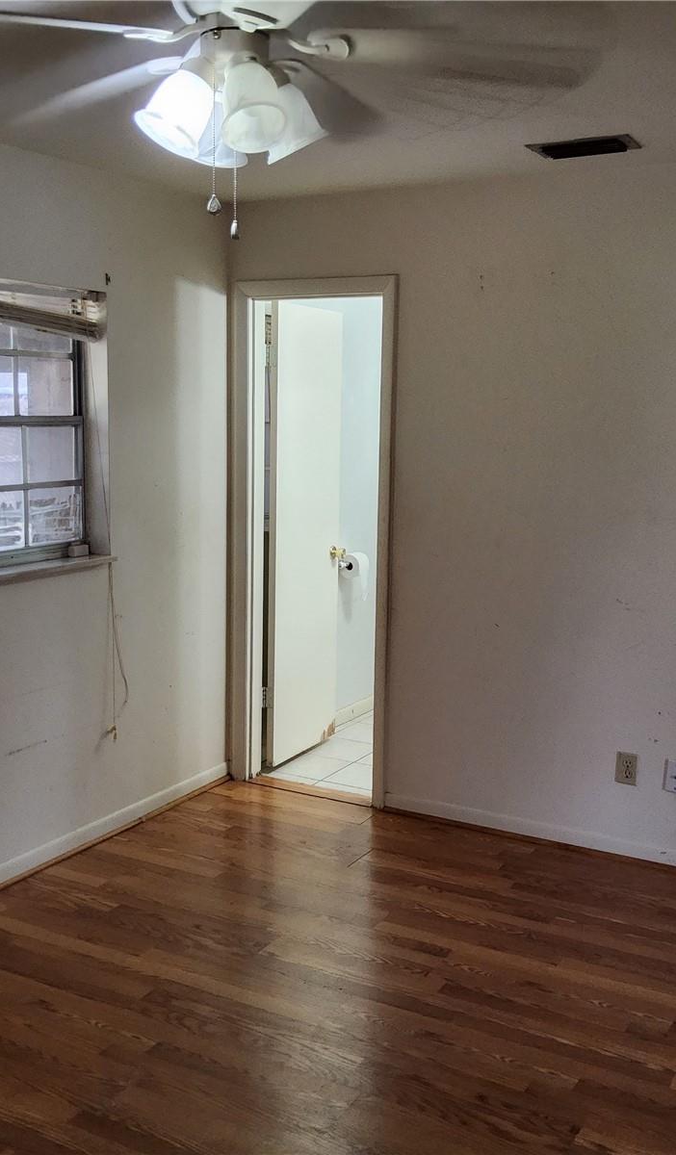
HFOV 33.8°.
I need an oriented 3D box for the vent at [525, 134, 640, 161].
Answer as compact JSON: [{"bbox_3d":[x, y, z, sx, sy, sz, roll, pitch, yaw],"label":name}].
[{"bbox_3d":[0.770,-1.343,3.478,0.310,0.022,0.200,6,10,29],"label":"vent"}]

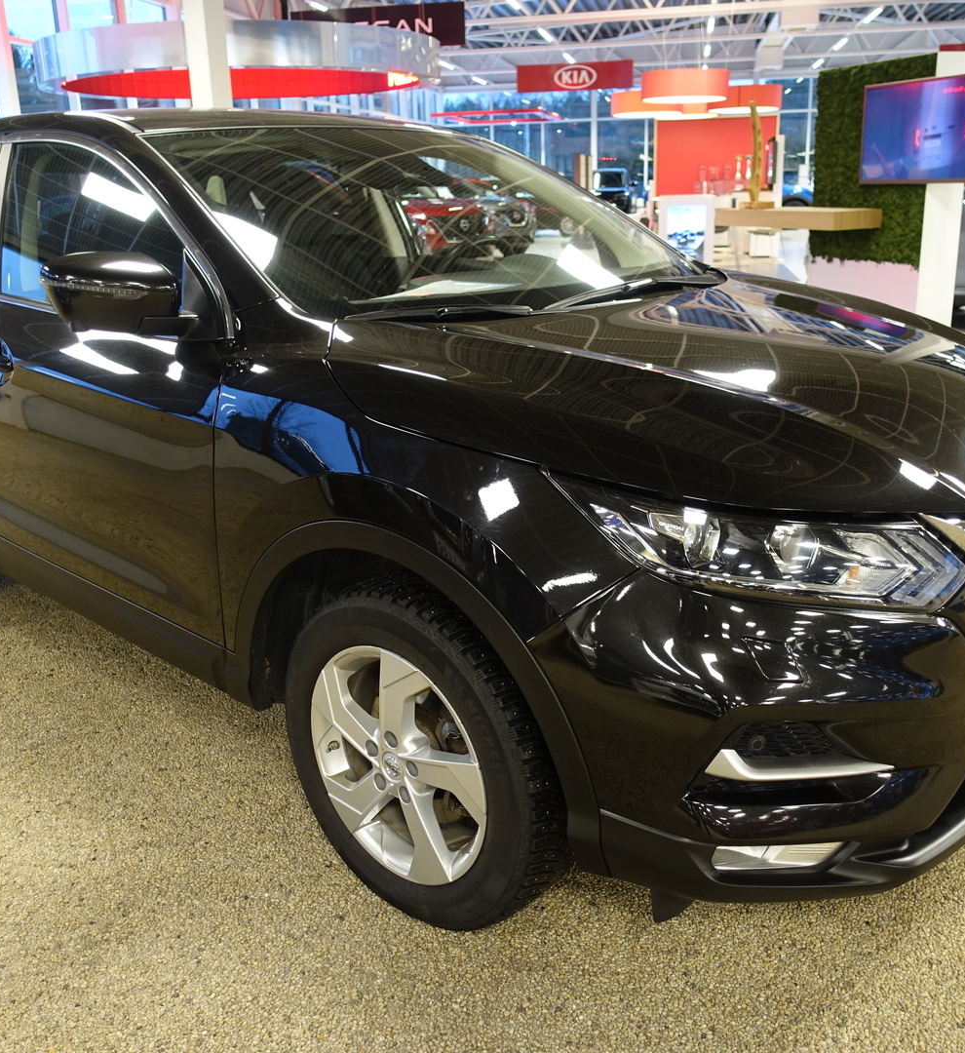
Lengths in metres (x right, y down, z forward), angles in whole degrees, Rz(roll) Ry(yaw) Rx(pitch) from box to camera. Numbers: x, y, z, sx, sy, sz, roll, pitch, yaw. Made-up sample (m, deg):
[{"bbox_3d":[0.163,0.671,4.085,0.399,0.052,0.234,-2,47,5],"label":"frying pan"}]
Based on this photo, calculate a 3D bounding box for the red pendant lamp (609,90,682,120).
[{"bbox_3d":[2.707,-6.943,17.300,1.176,0.323,1.176,-1,18,0],"label":"red pendant lamp"}]

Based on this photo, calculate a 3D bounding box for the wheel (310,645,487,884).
[{"bbox_3d":[-0.111,0.427,2.023,0.469,0.469,0.170,14,23,39],"label":"wheel"}]

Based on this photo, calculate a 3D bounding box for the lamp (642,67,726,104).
[{"bbox_3d":[2.988,-6.482,15.500,1.290,0.374,1.290,-1,18,0],"label":"lamp"}]

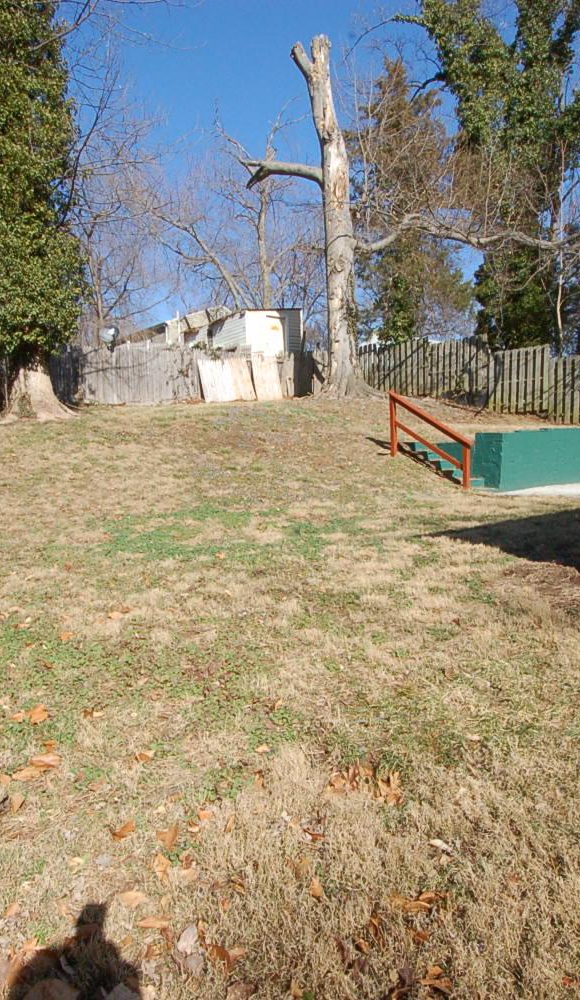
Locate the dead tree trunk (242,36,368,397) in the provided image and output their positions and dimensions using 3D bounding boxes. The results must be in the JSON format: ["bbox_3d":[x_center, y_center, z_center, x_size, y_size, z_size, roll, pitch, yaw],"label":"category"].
[{"bbox_3d":[0.488,-8.970,20.000,3.700,10.900,1.900,0,2,0],"label":"dead tree trunk"}]

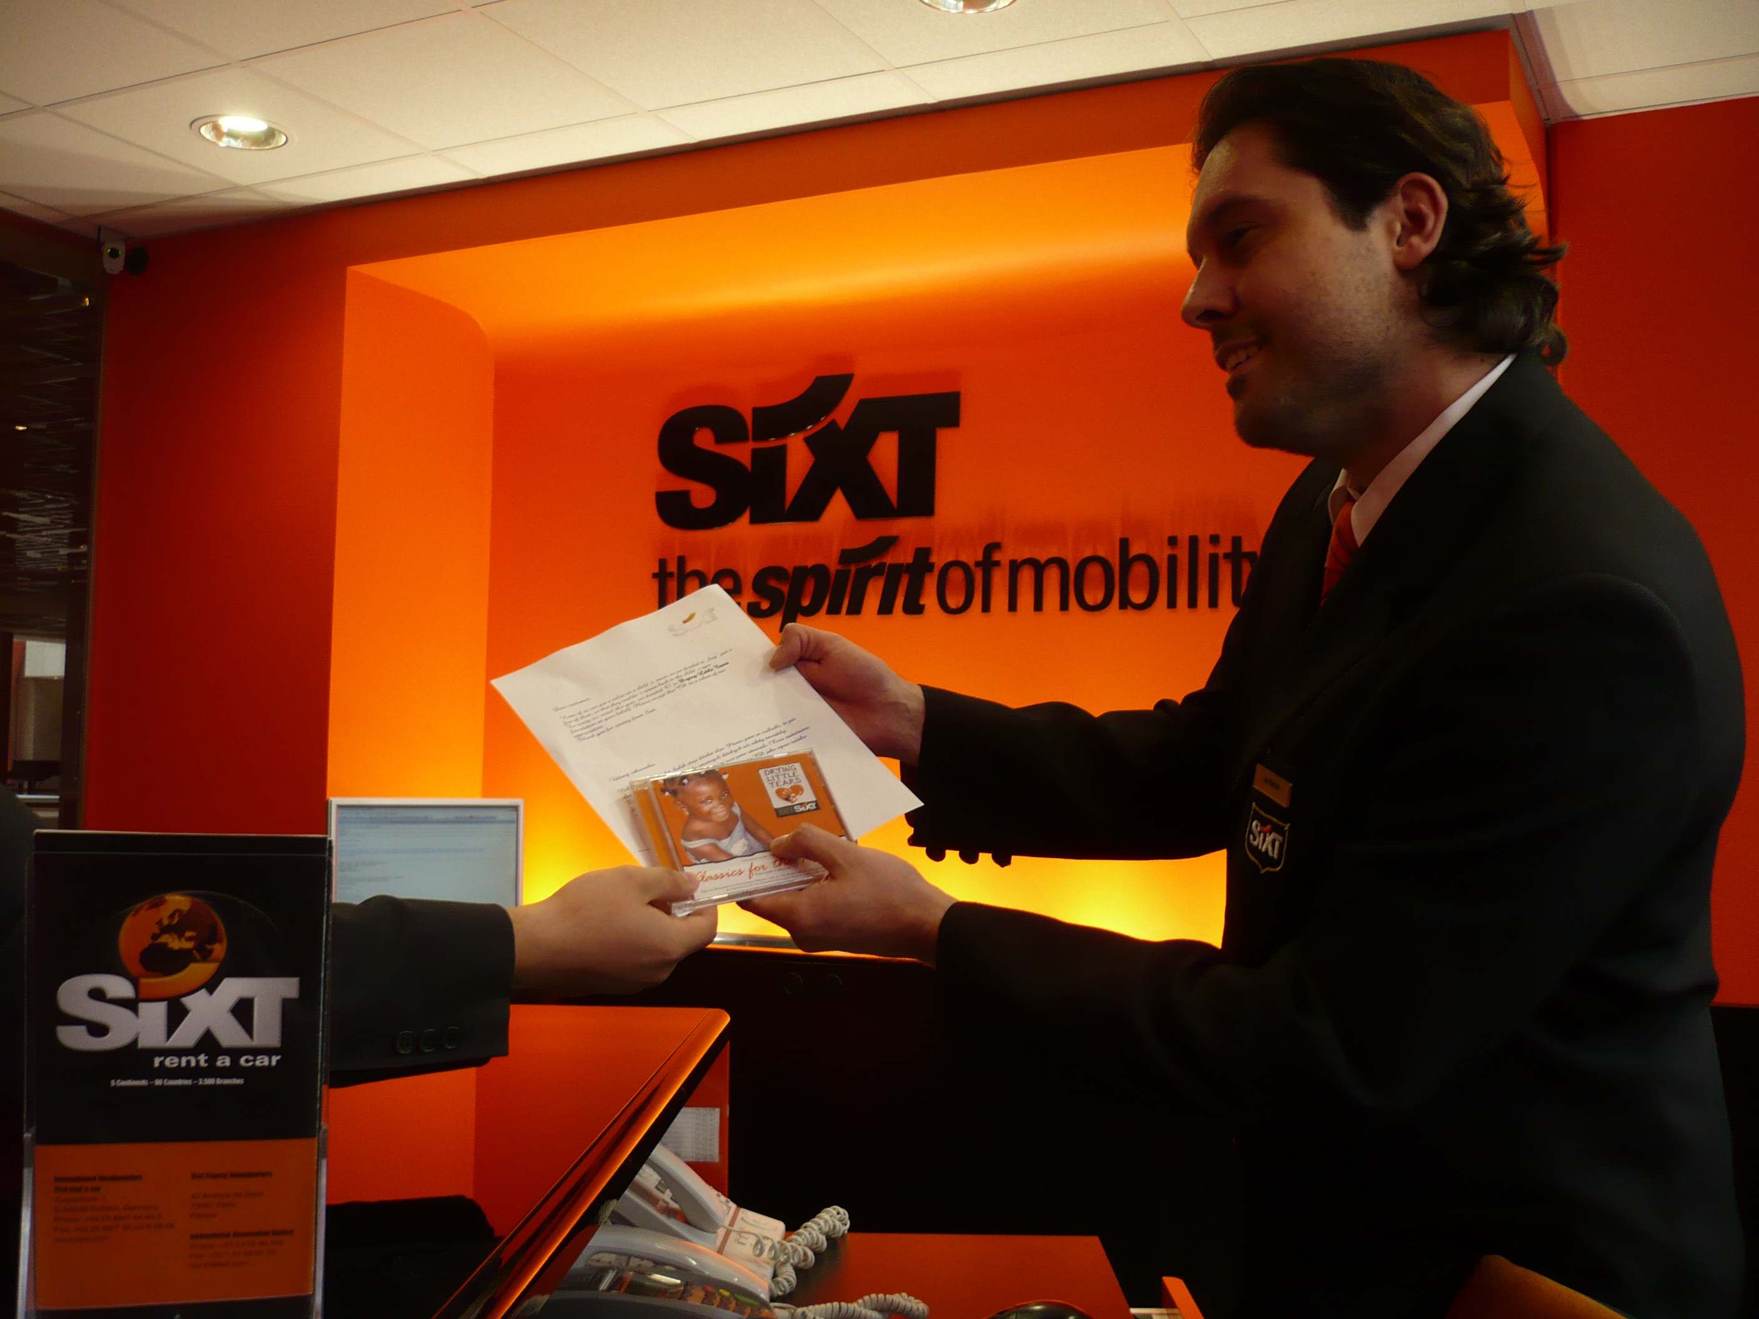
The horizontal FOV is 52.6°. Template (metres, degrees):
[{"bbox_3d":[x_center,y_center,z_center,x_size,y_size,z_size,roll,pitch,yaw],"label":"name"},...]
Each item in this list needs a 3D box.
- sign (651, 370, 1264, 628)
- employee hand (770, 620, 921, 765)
[{"bbox_3d":[0.175,-0.405,4.431,1.739,0.663,0.050,-1,-4,26],"label":"sign"},{"bbox_3d":[-0.033,0.029,1.450,0.140,0.112,0.090,0,-4,12],"label":"employee hand"}]

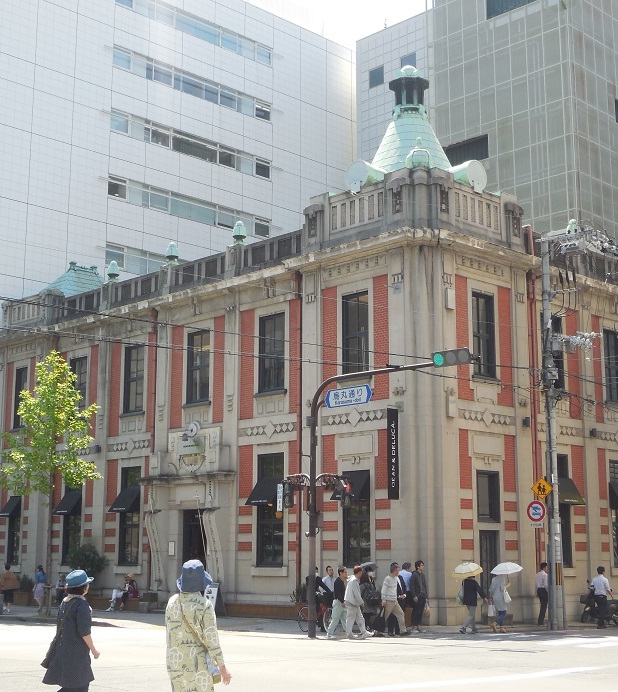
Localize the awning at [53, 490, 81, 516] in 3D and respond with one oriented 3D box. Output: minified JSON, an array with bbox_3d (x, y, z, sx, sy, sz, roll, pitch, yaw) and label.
[{"bbox_3d":[-9.272,6.033,46.967,0.570,0.880,1.220,9,-14,-42],"label":"awning"}]

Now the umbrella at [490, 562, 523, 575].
[{"bbox_3d":[4.933,5.538,30.501,0.840,0.290,0.840,-6,-10,-1],"label":"umbrella"}]

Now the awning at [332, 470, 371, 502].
[{"bbox_3d":[1.228,4.094,36.210,0.570,0.861,1.095,10,-15,-44],"label":"awning"}]

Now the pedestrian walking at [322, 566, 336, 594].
[{"bbox_3d":[0.554,6.700,32.793,0.500,1.650,0.360,7,-12,-36],"label":"pedestrian walking"}]

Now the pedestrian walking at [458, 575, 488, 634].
[{"bbox_3d":[4.114,6.441,30.973,0.600,1.600,0.520,7,-12,-33],"label":"pedestrian walking"}]

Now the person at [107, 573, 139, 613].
[{"bbox_3d":[-6.114,8.124,40.397,0.880,1.270,0.550,6,-12,-31],"label":"person"}]

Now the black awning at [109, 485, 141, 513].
[{"bbox_3d":[-6.639,5.512,43.944,0.575,0.864,1.123,10,-15,-44],"label":"black awning"}]

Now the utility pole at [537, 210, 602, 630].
[{"bbox_3d":[6.887,2.139,32.541,0.900,10.600,1.900,10,-15,-44],"label":"utility pole"}]

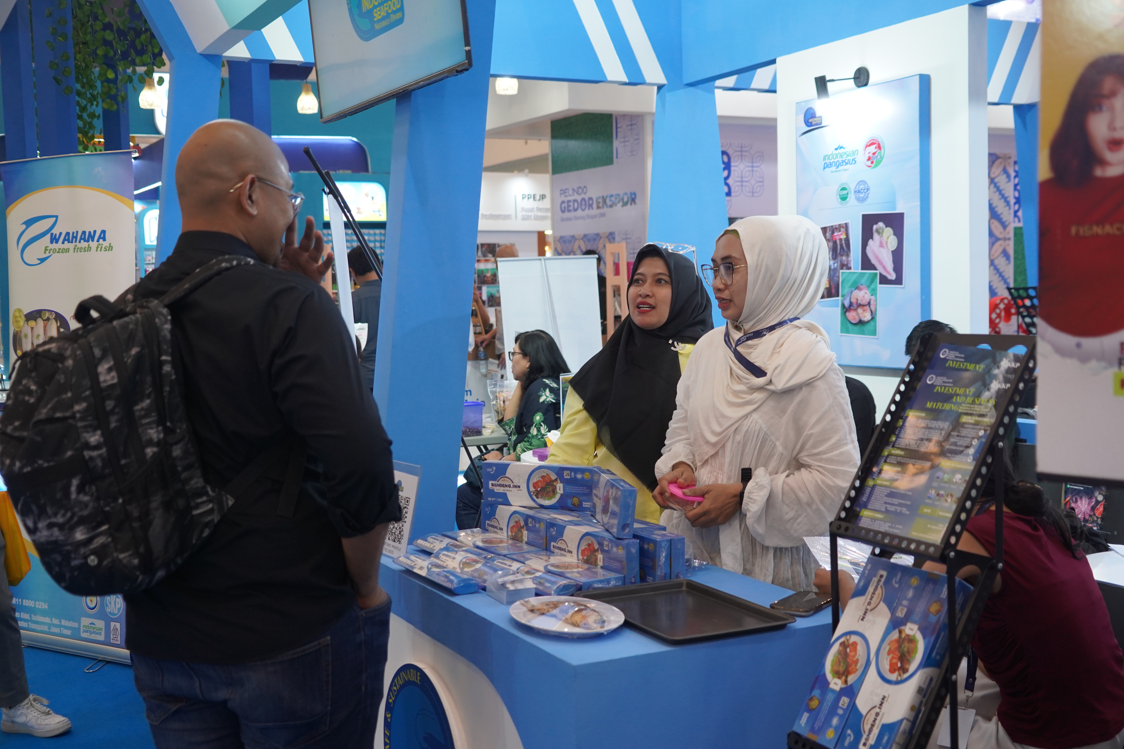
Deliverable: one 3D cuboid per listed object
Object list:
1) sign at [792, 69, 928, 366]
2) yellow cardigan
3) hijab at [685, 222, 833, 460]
[{"bbox_3d":[1.331,-0.659,5.314,0.062,1.235,0.796,-4,5,-29],"label":"sign"},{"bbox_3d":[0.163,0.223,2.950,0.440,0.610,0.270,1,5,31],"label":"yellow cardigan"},{"bbox_3d":[0.460,-0.079,2.720,0.280,0.560,0.310,-6,6,-42],"label":"hijab"}]

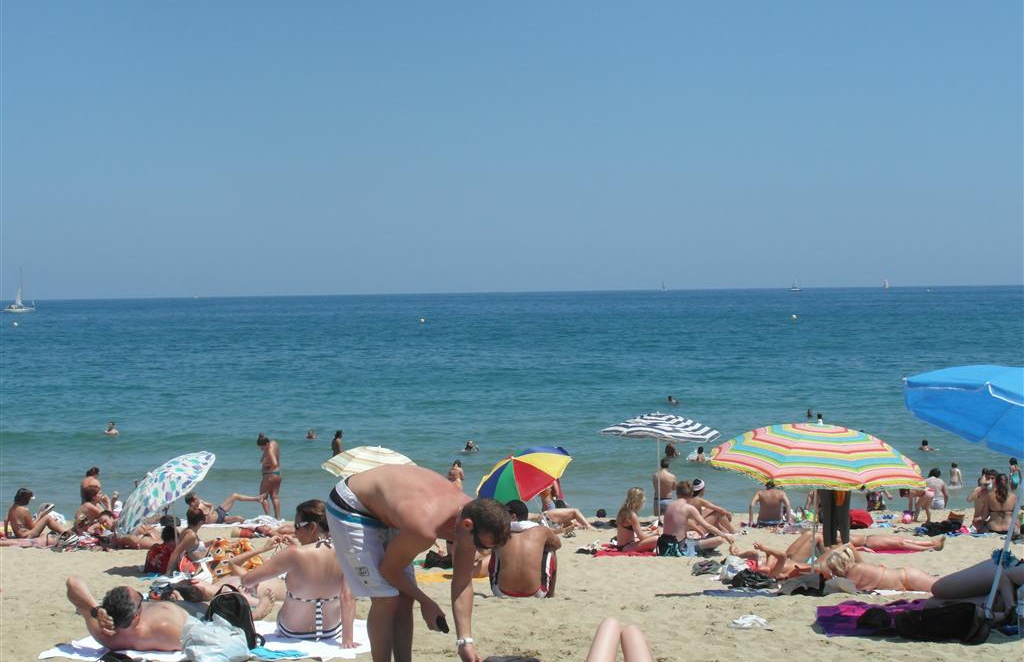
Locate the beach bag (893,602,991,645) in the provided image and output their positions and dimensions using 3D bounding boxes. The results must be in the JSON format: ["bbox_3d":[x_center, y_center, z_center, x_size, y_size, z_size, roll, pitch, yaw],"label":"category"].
[{"bbox_3d":[2.570,1.751,11.000,0.560,0.210,0.300,-1,1,0],"label":"beach bag"}]

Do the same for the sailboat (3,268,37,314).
[{"bbox_3d":[-138.009,-11.232,515.000,9.200,12.700,3.000,-1,1,-9],"label":"sailboat"}]

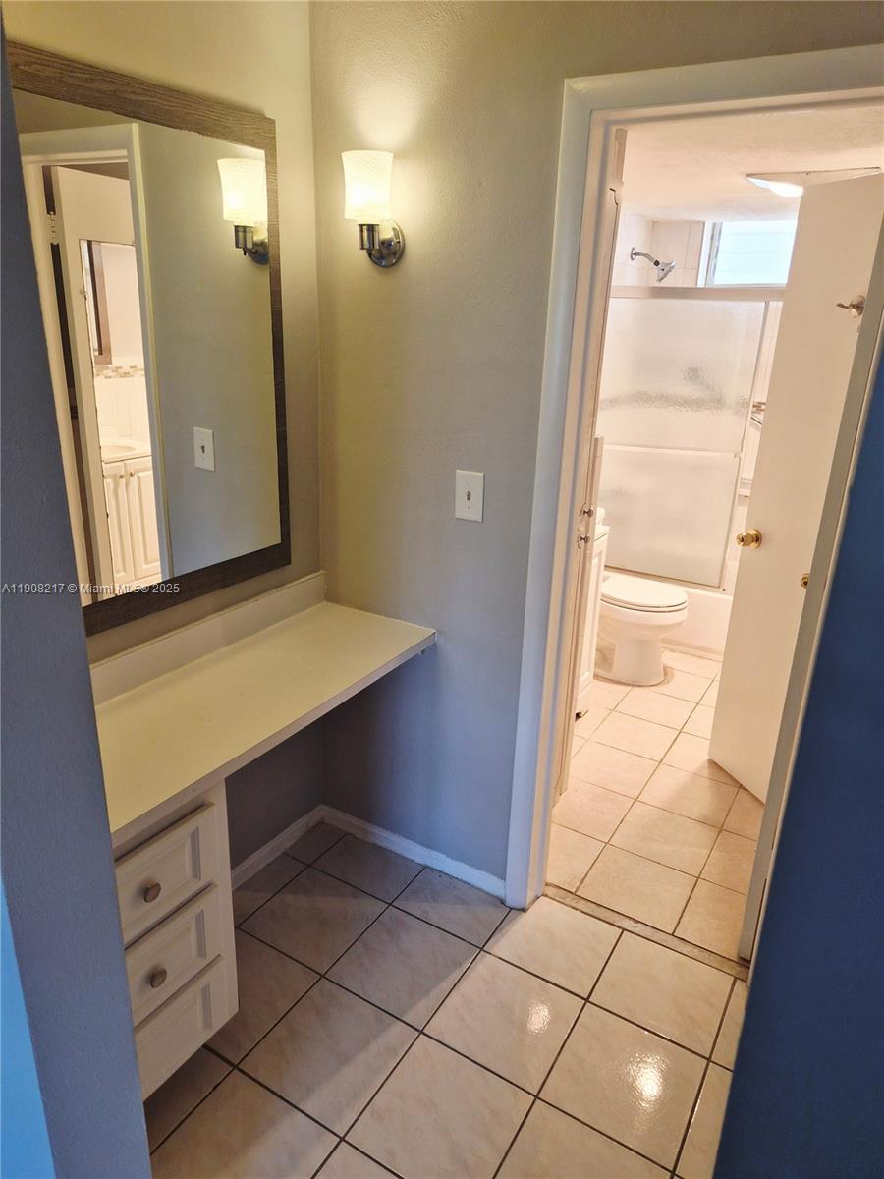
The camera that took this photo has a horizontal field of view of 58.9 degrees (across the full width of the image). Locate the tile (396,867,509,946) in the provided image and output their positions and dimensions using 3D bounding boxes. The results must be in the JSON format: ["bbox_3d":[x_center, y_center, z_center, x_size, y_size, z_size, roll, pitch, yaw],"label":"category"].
[{"bbox_3d":[0.032,0.933,2.299,0.301,0.010,0.196,14,23,28],"label":"tile"}]

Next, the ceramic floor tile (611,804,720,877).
[{"bbox_3d":[0.754,0.837,2.643,0.296,0.010,0.296,14,23,28],"label":"ceramic floor tile"}]

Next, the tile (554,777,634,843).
[{"bbox_3d":[0.522,0.787,2.797,0.251,0.010,0.297,13,23,29],"label":"tile"}]

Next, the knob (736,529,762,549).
[{"bbox_3d":[1.079,-0.175,2.766,0.062,0.069,0.069,-4,21,-17],"label":"knob"}]

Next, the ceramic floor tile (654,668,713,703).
[{"bbox_3d":[1.117,0.452,3.755,0.296,0.010,0.296,14,23,28],"label":"ceramic floor tile"}]

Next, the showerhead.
[{"bbox_3d":[1.096,-1.691,4.082,0.242,0.173,0.085,13,23,29],"label":"showerhead"}]

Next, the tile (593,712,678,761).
[{"bbox_3d":[0.814,0.619,3.297,0.299,0.010,0.297,13,23,29],"label":"tile"}]

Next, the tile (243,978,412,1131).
[{"bbox_3d":[-0.260,1.085,1.843,0.300,0.010,0.302,13,23,29],"label":"tile"}]

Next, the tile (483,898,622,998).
[{"bbox_3d":[0.316,0.984,2.189,0.301,0.010,0.284,14,23,28],"label":"tile"}]

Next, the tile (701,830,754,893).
[{"bbox_3d":[1.018,0.906,2.519,0.299,0.010,0.297,13,23,29],"label":"tile"}]

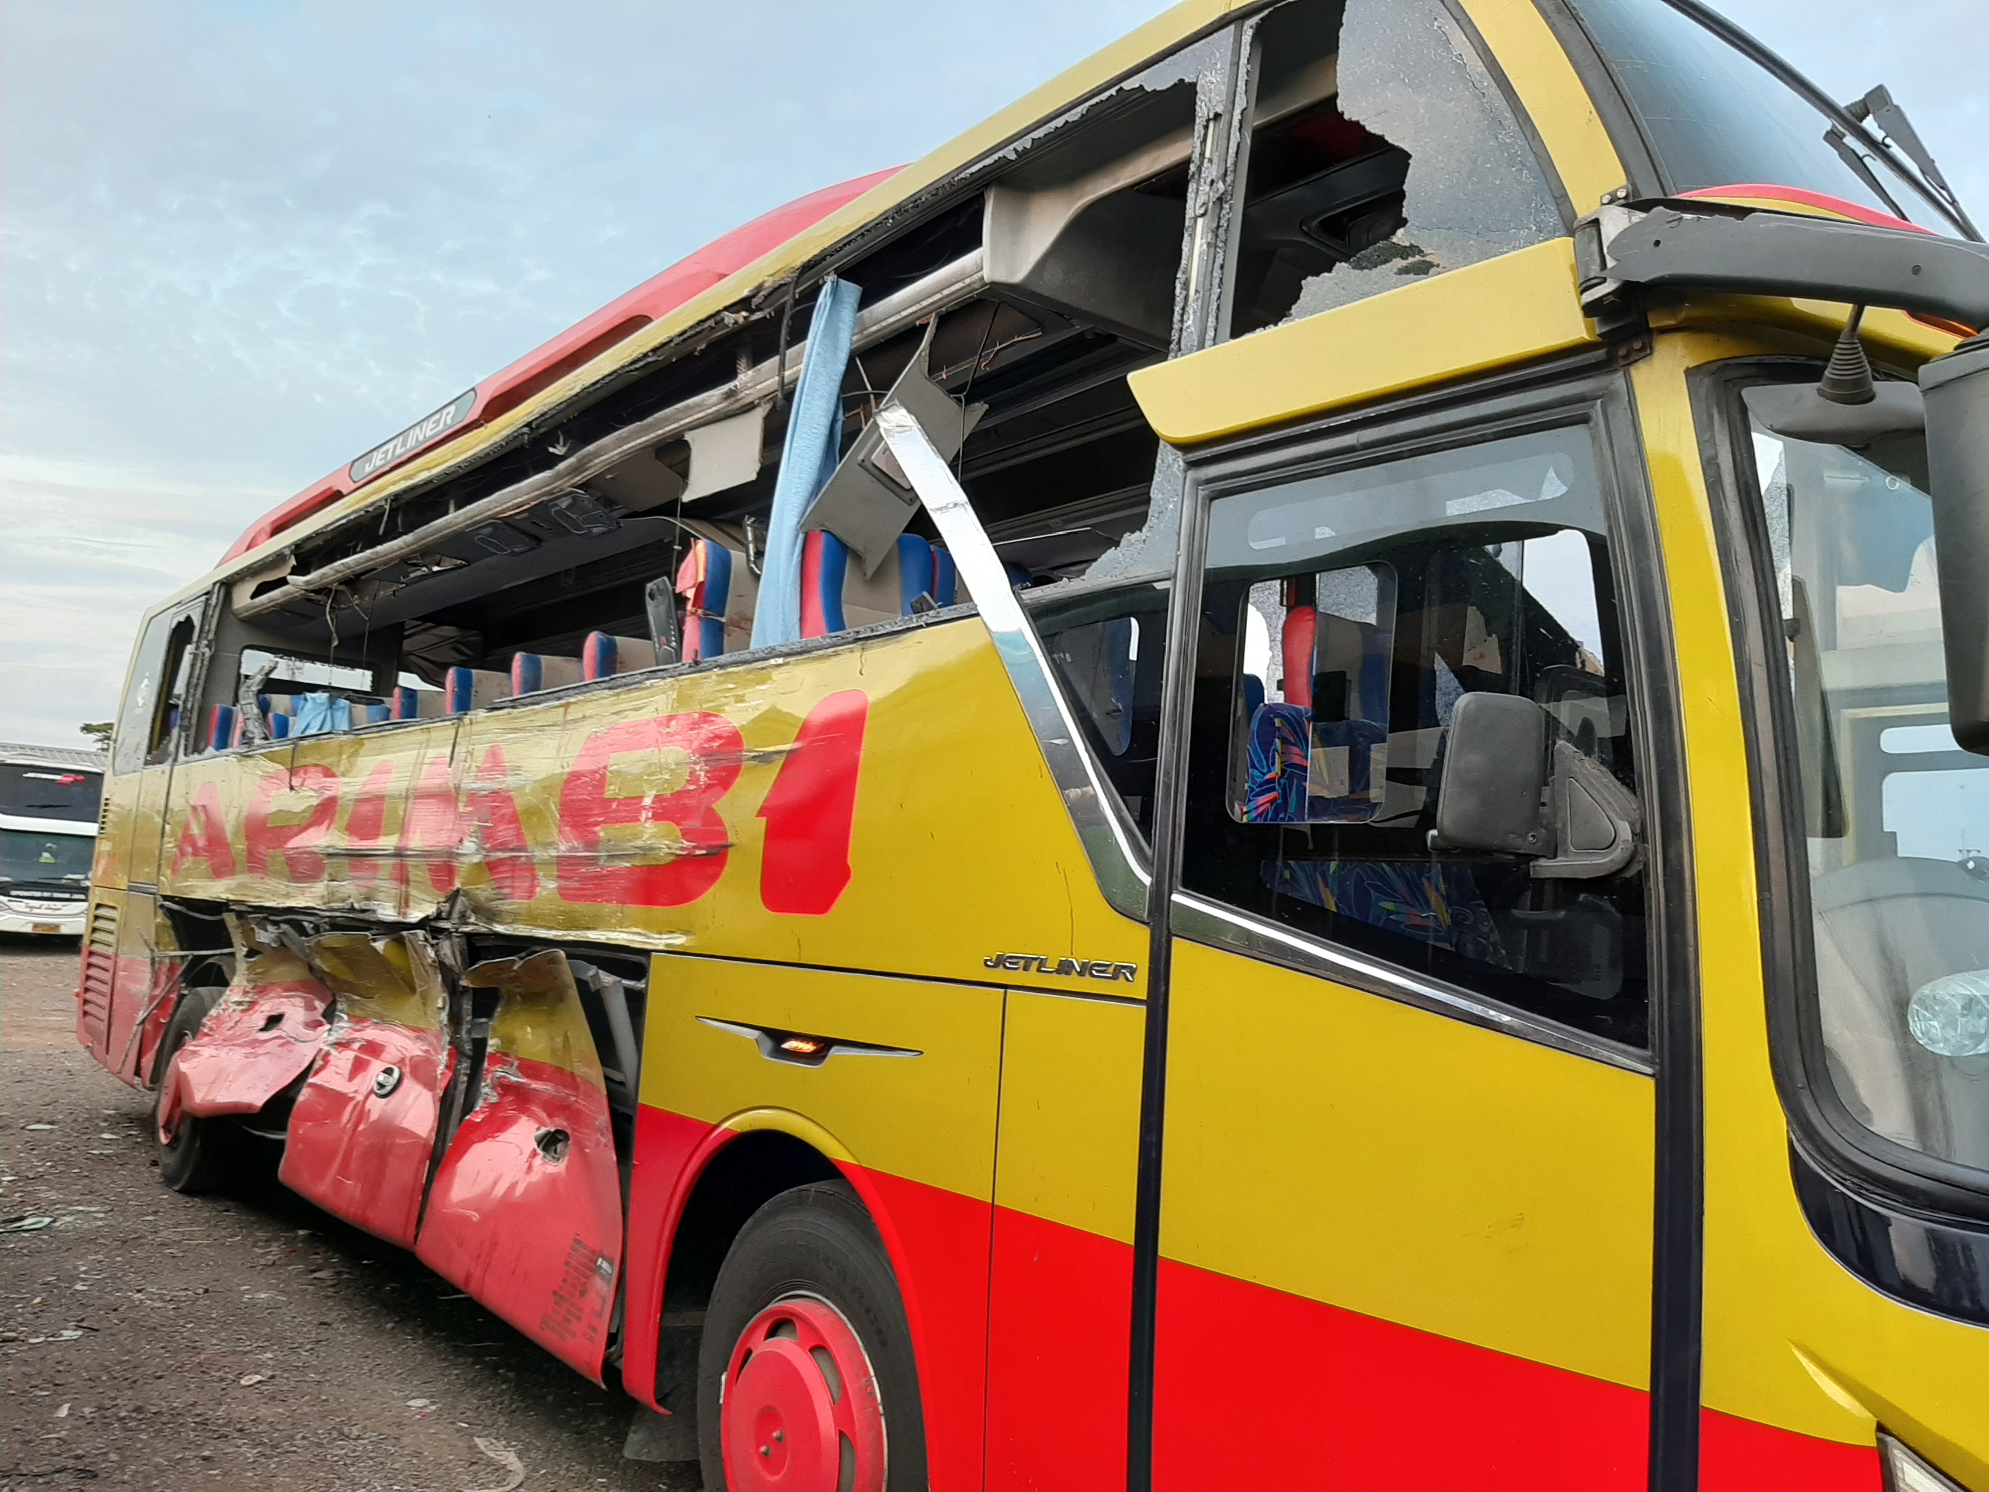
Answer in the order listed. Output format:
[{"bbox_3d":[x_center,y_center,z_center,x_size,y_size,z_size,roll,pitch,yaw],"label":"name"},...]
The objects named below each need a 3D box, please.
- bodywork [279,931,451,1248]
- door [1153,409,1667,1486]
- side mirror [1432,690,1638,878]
[{"bbox_3d":[-2.380,1.224,5.652,0.210,1.050,1.600,8,-8,-39],"label":"bodywork"},{"bbox_3d":[0.575,0.435,2.175,0.100,1.860,0.860,8,-8,-39],"label":"door"},{"bbox_3d":[0.688,0.052,1.902,0.170,0.230,0.210,8,-8,-39],"label":"side mirror"}]

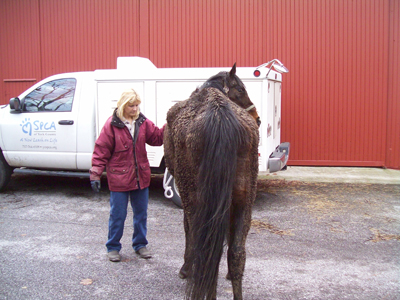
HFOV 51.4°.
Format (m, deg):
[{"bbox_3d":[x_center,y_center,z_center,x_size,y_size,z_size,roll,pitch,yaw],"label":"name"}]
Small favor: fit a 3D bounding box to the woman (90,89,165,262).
[{"bbox_3d":[-0.670,0.250,4.000,0.740,1.650,0.500,-3,6,-29],"label":"woman"}]

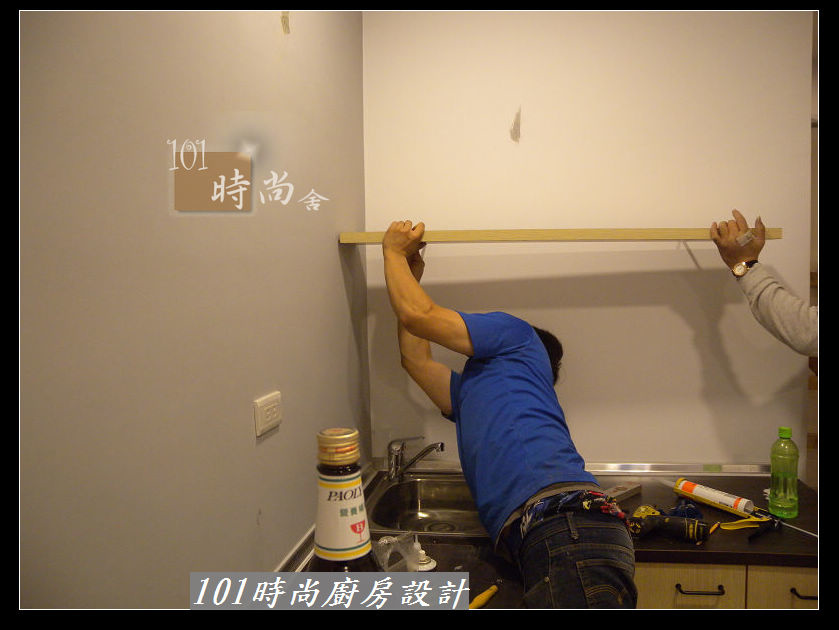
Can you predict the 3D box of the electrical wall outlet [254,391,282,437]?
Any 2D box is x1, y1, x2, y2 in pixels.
[{"bbox_3d":[-0.295,0.196,1.353,0.012,0.070,0.120,-1,2,9],"label":"electrical wall outlet"}]

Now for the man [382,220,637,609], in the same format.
[{"bbox_3d":[0.252,0.575,1.607,0.520,1.600,0.680,-2,3,-23],"label":"man"}]

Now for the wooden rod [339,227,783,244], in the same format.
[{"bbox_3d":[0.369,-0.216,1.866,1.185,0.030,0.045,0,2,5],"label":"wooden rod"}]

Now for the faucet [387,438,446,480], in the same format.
[{"bbox_3d":[-0.016,0.447,2.107,0.180,0.135,0.055,1,3,37],"label":"faucet"}]

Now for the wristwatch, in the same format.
[{"bbox_3d":[0.850,-0.121,1.770,0.055,0.036,0.048,-24,0,35],"label":"wristwatch"}]

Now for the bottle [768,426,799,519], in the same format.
[{"bbox_3d":[0.934,0.399,1.742,0.072,0.224,0.072,-1,2,9],"label":"bottle"}]

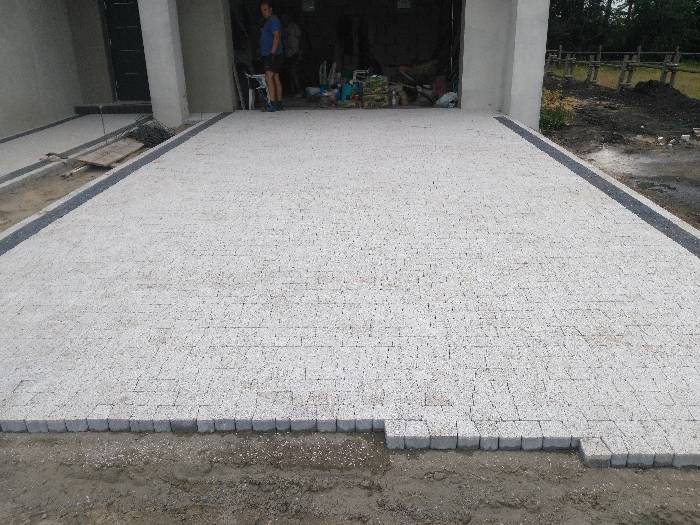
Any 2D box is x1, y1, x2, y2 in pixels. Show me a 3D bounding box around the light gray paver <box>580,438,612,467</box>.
[{"bbox_3d":[0.874,0.686,2.033,0.086,0.060,0.092,-1,22,2],"label":"light gray paver"}]

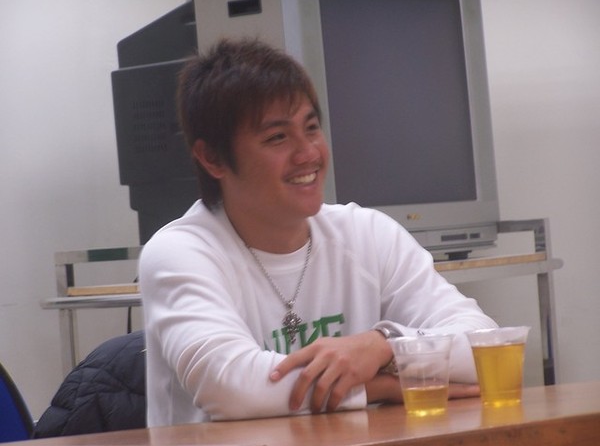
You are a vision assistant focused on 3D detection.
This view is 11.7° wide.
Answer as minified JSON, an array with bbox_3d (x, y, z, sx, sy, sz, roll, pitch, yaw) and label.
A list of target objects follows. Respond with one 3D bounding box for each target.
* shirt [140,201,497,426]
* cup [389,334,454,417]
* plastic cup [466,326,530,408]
[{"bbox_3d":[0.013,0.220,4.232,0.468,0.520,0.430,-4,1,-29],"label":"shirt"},{"bbox_3d":[0.169,0.208,3.980,0.089,0.104,0.089,-4,1,0],"label":"cup"},{"bbox_3d":[0.276,0.199,4.040,0.089,0.104,0.089,-4,1,0],"label":"plastic cup"}]

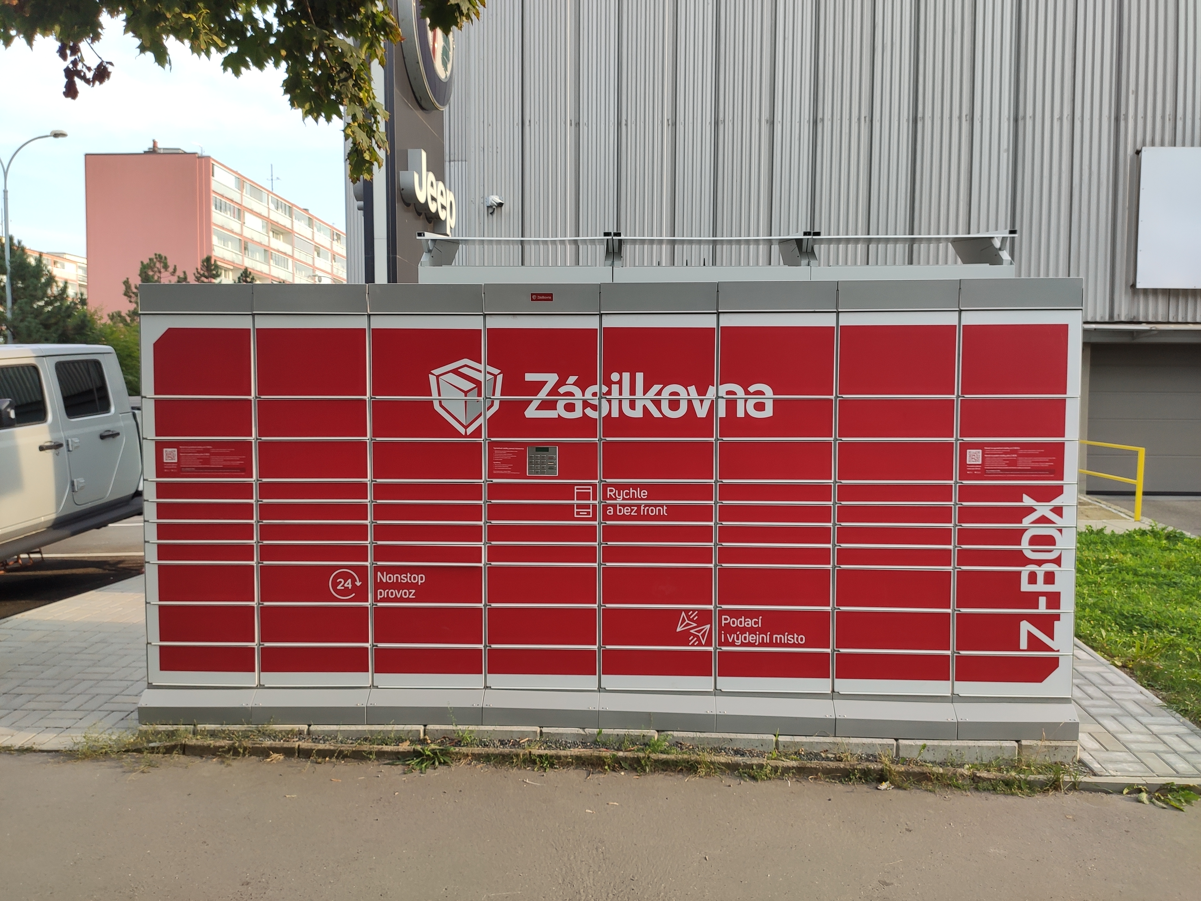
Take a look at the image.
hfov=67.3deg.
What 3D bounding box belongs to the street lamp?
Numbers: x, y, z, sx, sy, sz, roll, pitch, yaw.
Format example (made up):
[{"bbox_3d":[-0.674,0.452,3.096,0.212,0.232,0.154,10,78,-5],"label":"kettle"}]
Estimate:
[{"bbox_3d":[-21.681,-5.875,33.070,4.000,11.500,0.350,-1,3,-22],"label":"street lamp"}]

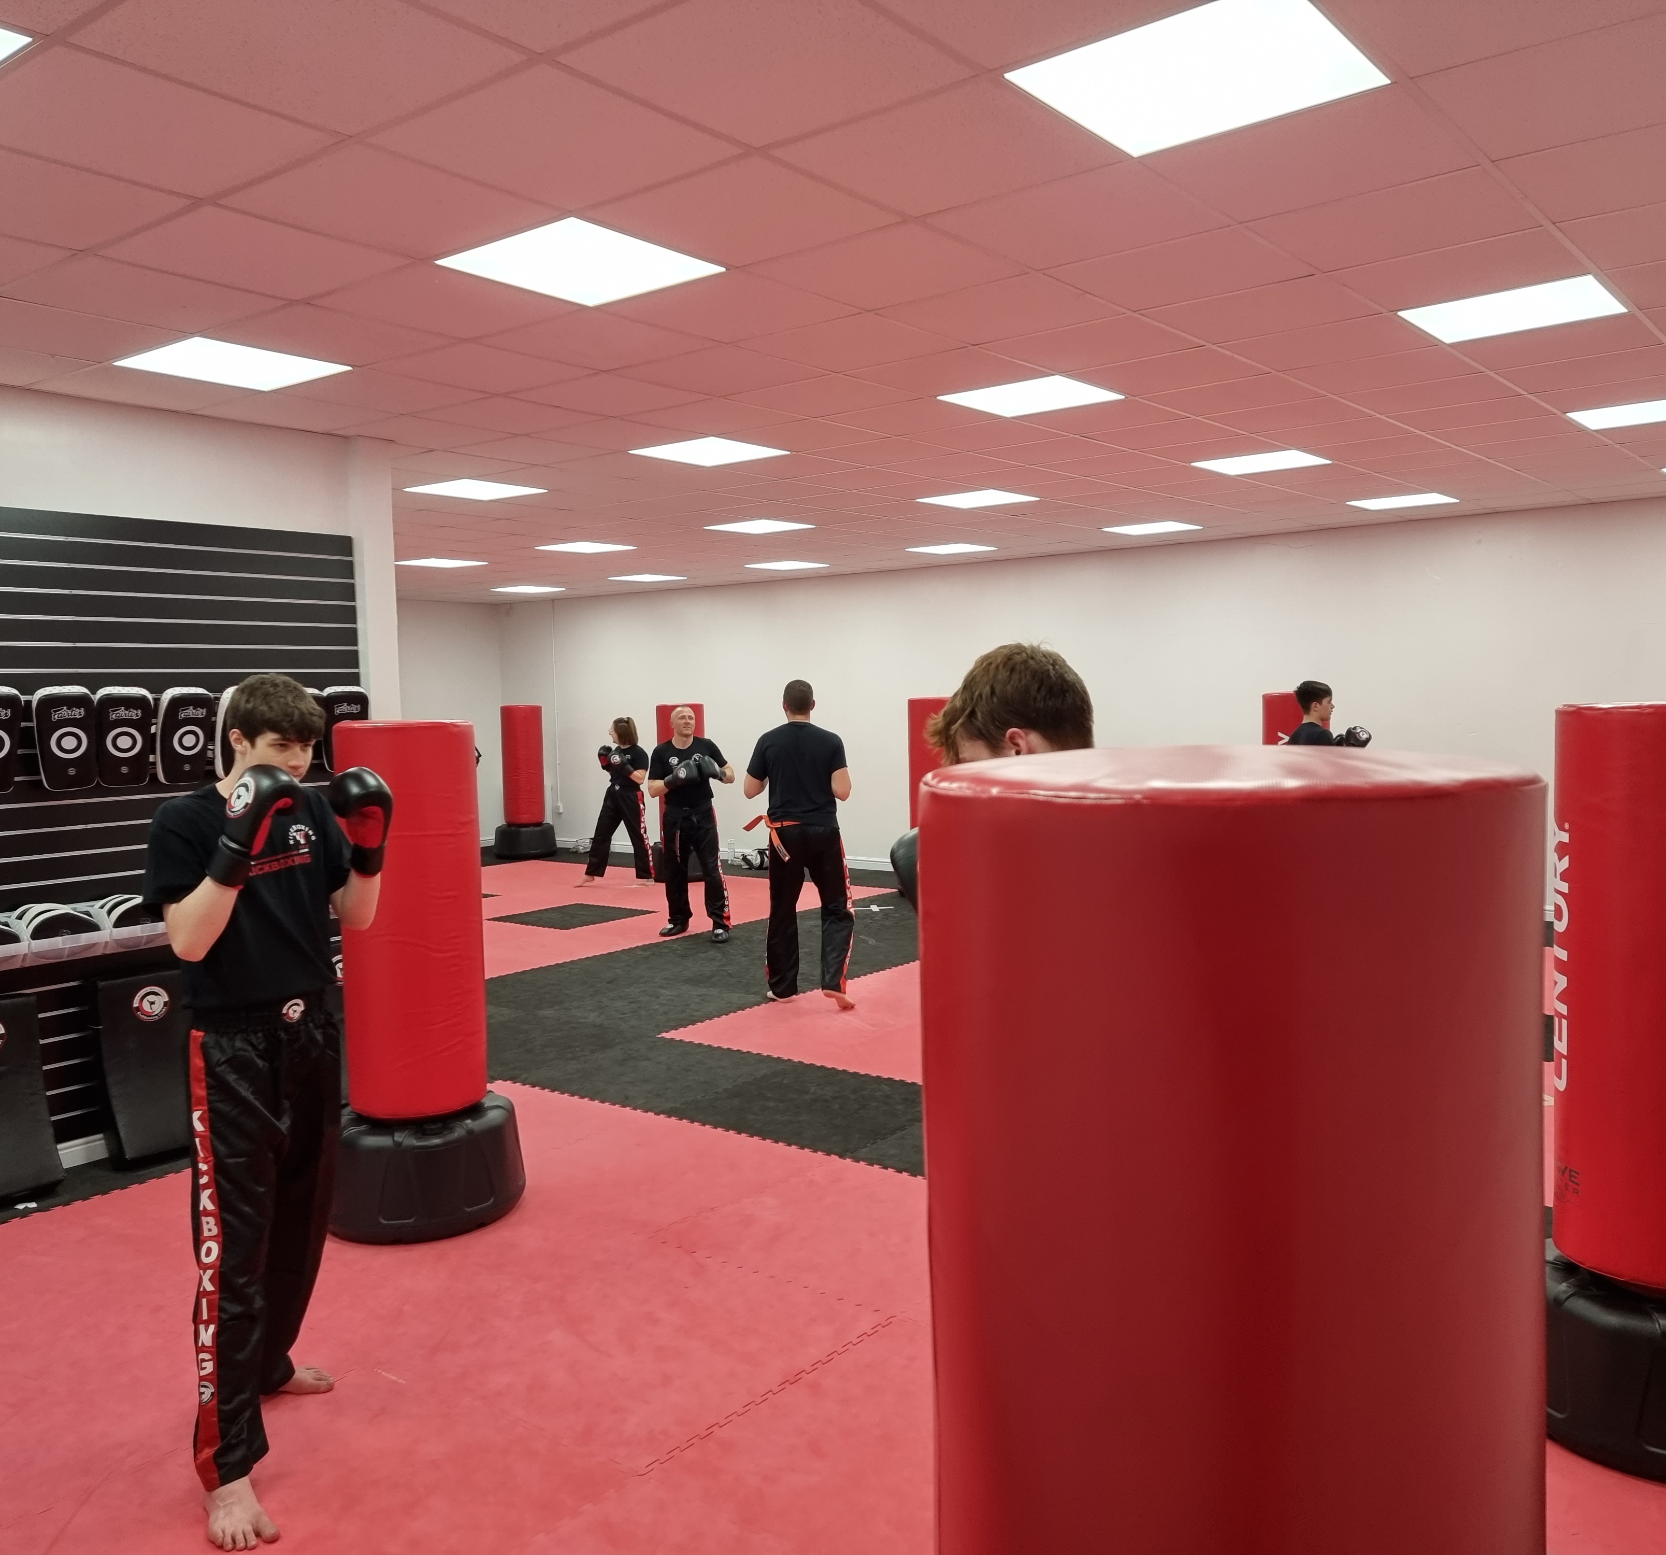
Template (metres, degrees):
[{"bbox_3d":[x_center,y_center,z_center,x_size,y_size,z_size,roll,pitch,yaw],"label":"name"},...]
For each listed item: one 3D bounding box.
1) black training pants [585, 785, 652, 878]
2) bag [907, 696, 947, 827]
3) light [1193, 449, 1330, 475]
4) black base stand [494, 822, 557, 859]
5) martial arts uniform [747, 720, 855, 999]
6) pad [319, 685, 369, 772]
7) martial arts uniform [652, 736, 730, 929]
[{"bbox_3d":[-2.048,0.532,13.779,0.570,0.920,0.420,1,4,37],"label":"black training pants"},{"bbox_3d":[0.905,-0.011,12.542,0.460,1.316,0.460,-1,3,0],"label":"bag"},{"bbox_3d":[2.313,-1.698,7.731,0.595,0.030,0.595,1,4,38],"label":"light"},{"bbox_3d":[-3.460,0.722,16.200,0.670,0.330,0.670,-1,3,0],"label":"black base stand"},{"bbox_3d":[-0.185,0.482,8.291,0.610,1.580,0.430,-1,3,2],"label":"martial arts uniform"},{"bbox_3d":[-2.108,-0.207,6.210,0.110,0.380,0.190,1,4,38],"label":"pad"},{"bbox_3d":[-1.035,0.405,10.500,0.570,1.410,0.400,-1,3,9],"label":"martial arts uniform"}]

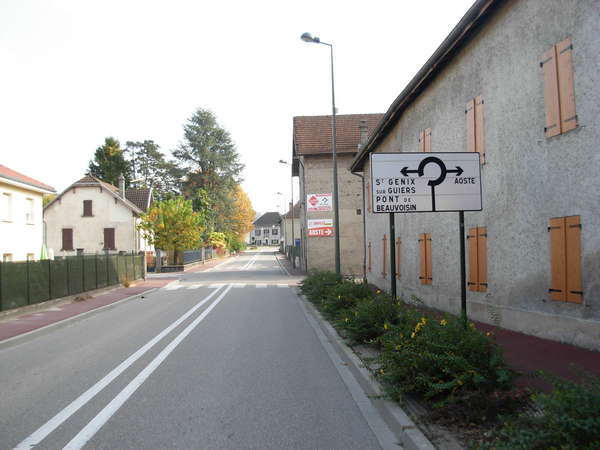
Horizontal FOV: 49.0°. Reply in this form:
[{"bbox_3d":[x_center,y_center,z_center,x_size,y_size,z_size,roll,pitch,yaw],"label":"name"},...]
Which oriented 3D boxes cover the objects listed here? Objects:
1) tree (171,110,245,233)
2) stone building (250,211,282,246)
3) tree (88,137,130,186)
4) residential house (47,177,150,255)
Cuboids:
[{"bbox_3d":[-12.580,-5.633,92.320,10.200,21.117,10.200,-1,-2,-3],"label":"tree"},{"bbox_3d":[-8.593,1.409,180.178,10.500,9.398,9.500,-2,-2,11],"label":"stone building"},{"bbox_3d":[-22.349,-2.822,78.213,6.000,14.980,6.000,-1,-2,-3],"label":"tree"},{"bbox_3d":[-17.341,0.008,56.583,8.400,7.773,9.500,-1,-2,-3],"label":"residential house"}]

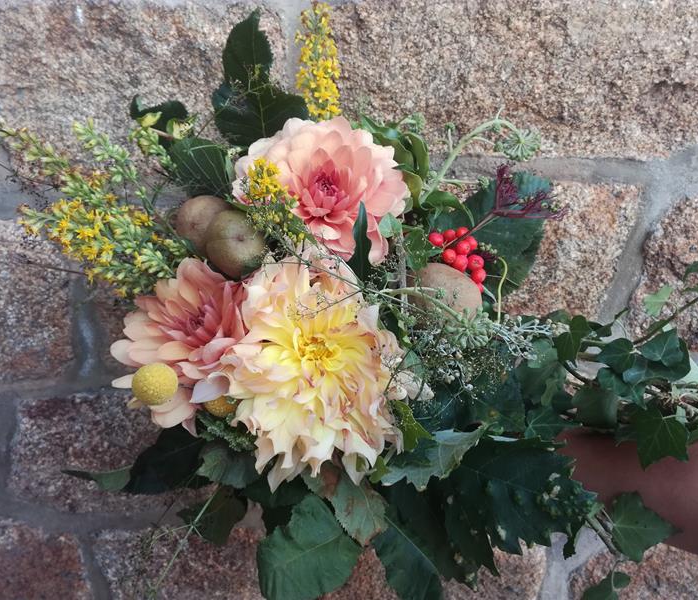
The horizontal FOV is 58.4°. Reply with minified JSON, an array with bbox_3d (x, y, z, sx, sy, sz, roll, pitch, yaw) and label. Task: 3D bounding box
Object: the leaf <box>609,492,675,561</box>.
[{"bbox_3d":[0.221,0.169,0.465,0.052,0.050,0.014,-2,-8,-6],"label":"leaf"}]

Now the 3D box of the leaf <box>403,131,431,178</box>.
[{"bbox_3d":[0.053,-0.113,0.490,0.021,0.038,0.016,-6,-4,-12],"label":"leaf"}]

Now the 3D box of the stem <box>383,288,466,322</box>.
[{"bbox_3d":[0.056,0.003,0.465,0.063,0.015,0.010,20,-5,0],"label":"stem"}]

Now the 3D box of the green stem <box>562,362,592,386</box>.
[{"bbox_3d":[0.168,0.054,0.460,0.025,0.005,0.006,41,0,0],"label":"green stem"}]

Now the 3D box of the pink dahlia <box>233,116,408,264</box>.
[{"bbox_3d":[-0.022,-0.083,0.475,0.132,0.115,0.068,0,-12,-2],"label":"pink dahlia"}]

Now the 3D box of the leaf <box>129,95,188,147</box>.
[{"bbox_3d":[-0.148,-0.140,0.485,0.045,0.040,0.018,-1,6,6],"label":"leaf"}]

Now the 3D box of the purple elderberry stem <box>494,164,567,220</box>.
[{"bbox_3d":[0.137,-0.082,0.475,0.058,0.042,0.040,0,5,0],"label":"purple elderberry stem"}]

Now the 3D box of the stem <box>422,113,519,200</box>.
[{"bbox_3d":[0.088,-0.103,0.460,0.032,0.084,0.022,42,0,0],"label":"stem"}]

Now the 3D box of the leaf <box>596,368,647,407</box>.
[{"bbox_3d":[0.211,0.068,0.485,0.045,0.028,0.013,31,-16,6],"label":"leaf"}]

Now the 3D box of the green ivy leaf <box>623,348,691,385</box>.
[{"bbox_3d":[0.230,0.049,0.465,0.051,0.028,0.026,-3,-30,-8],"label":"green ivy leaf"}]

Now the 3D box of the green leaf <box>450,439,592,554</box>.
[{"bbox_3d":[0.126,0.143,0.460,0.110,0.084,0.028,11,-12,-1],"label":"green leaf"}]

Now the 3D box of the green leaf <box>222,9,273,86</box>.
[{"bbox_3d":[-0.085,-0.208,0.520,0.044,0.067,0.013,3,-3,0],"label":"green leaf"}]

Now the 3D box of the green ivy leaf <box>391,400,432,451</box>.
[{"bbox_3d":[0.046,0.096,0.475,0.033,0.038,0.016,-2,7,0],"label":"green ivy leaf"}]

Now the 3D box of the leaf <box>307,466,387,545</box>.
[{"bbox_3d":[-0.003,0.159,0.495,0.067,0.070,0.022,-2,-11,0],"label":"leaf"}]

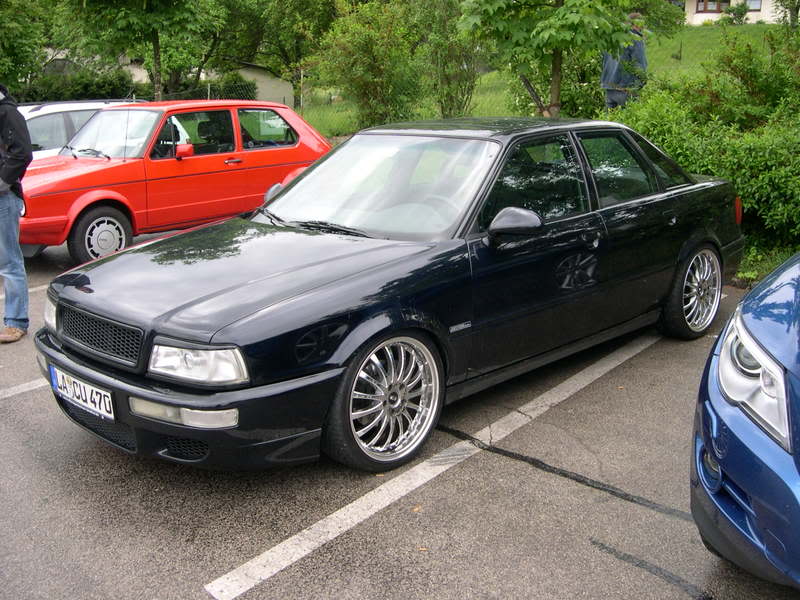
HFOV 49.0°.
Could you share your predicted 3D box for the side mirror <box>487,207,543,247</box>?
[{"bbox_3d":[0.501,-0.325,3.756,0.220,0.150,0.125,11,18,44],"label":"side mirror"}]

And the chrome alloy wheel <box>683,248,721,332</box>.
[{"bbox_3d":[1.766,-0.064,5.337,0.190,0.500,0.500,11,18,44],"label":"chrome alloy wheel"}]

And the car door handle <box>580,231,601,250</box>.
[{"bbox_3d":[0.940,-0.294,4.316,0.050,0.065,0.165,11,18,44],"label":"car door handle"}]

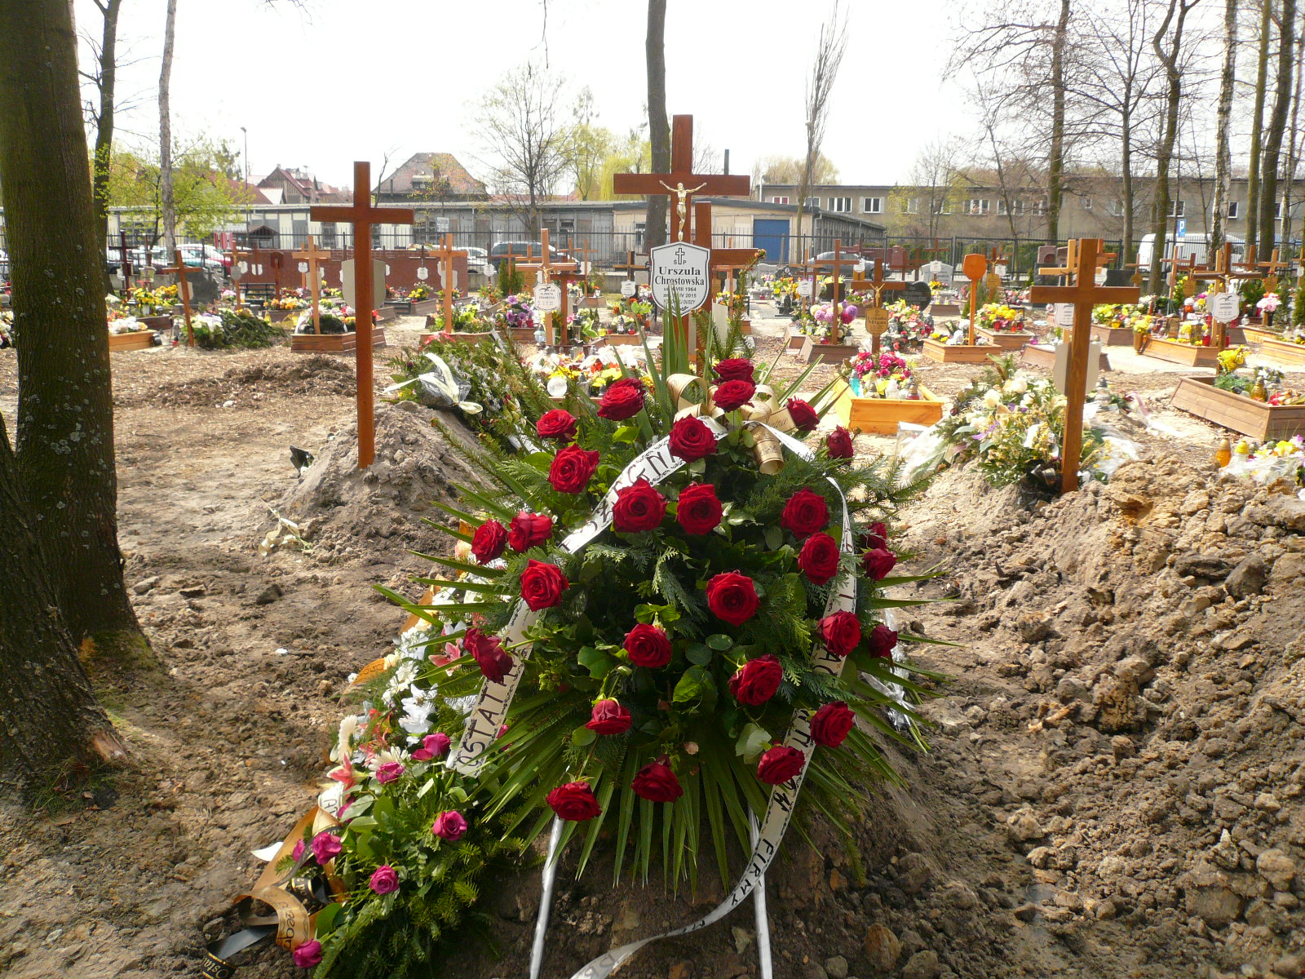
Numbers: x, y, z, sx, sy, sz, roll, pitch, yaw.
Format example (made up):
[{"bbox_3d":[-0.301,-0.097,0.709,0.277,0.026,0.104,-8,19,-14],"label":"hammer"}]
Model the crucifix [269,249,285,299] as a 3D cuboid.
[{"bbox_3d":[-7.667,-4.326,21.601,0.334,1.064,0.140,1,13,3],"label":"crucifix"}]

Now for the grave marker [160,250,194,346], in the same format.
[{"bbox_3d":[-7.229,-2.934,16.202,0.579,1.464,0.100,-1,13,6],"label":"grave marker"}]

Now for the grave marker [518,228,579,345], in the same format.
[{"bbox_3d":[-1.094,-2.058,11.002,0.648,1.275,0.100,1,13,6],"label":"grave marker"}]

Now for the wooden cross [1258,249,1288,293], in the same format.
[{"bbox_3d":[11.317,-3.685,19.358,0.550,1.400,0.070,2,13,5],"label":"wooden cross"}]

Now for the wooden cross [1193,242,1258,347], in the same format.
[{"bbox_3d":[5.714,-1.716,10.617,0.680,1.480,0.070,2,13,5],"label":"wooden cross"}]

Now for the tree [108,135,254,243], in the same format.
[{"bbox_3d":[-16.267,-9.612,36.562,4.600,5.000,4.300,2,13,5],"label":"tree"}]

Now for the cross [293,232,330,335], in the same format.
[{"bbox_3d":[-5.226,-3.121,16.202,0.579,1.522,0.100,1,13,6],"label":"cross"}]

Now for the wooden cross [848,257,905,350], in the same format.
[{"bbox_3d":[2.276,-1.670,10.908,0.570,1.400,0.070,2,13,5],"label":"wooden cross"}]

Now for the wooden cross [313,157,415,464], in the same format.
[{"bbox_3d":[-1.582,-0.925,5.820,0.565,1.690,0.080,4,13,5],"label":"wooden cross"}]

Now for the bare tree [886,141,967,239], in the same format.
[{"bbox_3d":[17.634,-18.508,68.011,5.254,7.482,5.000,0,13,0],"label":"bare tree"}]

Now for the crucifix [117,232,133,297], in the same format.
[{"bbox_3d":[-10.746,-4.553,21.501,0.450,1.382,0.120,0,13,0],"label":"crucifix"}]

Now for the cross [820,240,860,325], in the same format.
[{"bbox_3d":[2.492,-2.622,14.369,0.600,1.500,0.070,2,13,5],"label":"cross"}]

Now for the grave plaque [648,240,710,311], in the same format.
[{"bbox_3d":[0.114,-0.856,4.300,0.240,0.305,0.015,2,13,5],"label":"grave plaque"}]

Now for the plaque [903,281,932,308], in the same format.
[{"bbox_3d":[4.194,-3.082,17.062,0.580,0.550,0.090,2,13,5],"label":"plaque"}]

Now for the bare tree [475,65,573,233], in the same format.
[{"bbox_3d":[-6.650,-16.481,54.024,5.007,10.049,4.900,0,13,0],"label":"bare tree"}]

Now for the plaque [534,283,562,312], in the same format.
[{"bbox_3d":[-1.074,-1.979,10.900,0.284,0.301,0.025,1,13,6],"label":"plaque"}]

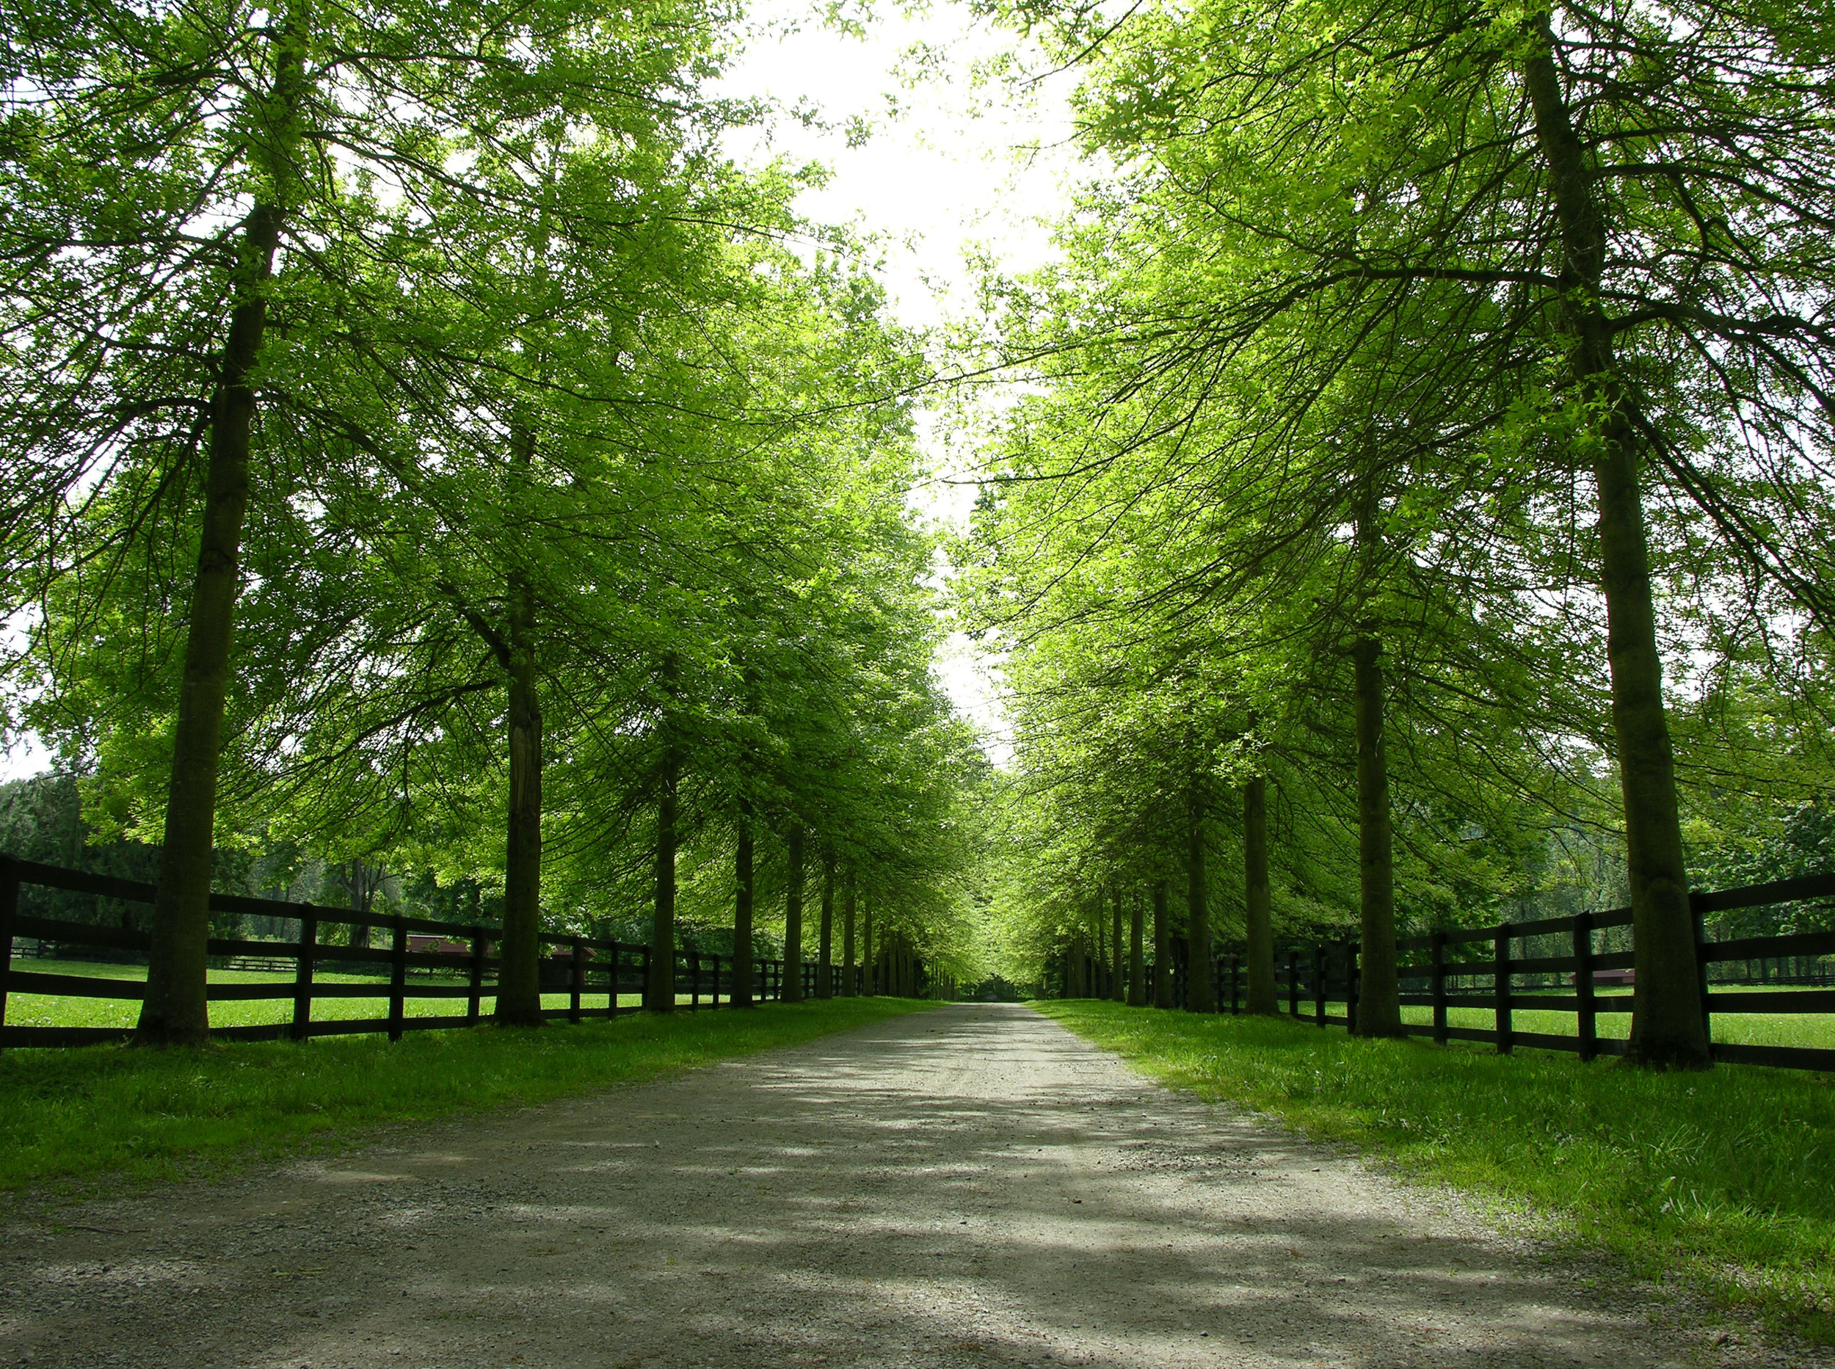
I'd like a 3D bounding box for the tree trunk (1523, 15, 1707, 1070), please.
[{"bbox_3d":[5.463,-1.339,14.792,0.560,8.630,0.560,-3,-9,-1],"label":"tree trunk"}]

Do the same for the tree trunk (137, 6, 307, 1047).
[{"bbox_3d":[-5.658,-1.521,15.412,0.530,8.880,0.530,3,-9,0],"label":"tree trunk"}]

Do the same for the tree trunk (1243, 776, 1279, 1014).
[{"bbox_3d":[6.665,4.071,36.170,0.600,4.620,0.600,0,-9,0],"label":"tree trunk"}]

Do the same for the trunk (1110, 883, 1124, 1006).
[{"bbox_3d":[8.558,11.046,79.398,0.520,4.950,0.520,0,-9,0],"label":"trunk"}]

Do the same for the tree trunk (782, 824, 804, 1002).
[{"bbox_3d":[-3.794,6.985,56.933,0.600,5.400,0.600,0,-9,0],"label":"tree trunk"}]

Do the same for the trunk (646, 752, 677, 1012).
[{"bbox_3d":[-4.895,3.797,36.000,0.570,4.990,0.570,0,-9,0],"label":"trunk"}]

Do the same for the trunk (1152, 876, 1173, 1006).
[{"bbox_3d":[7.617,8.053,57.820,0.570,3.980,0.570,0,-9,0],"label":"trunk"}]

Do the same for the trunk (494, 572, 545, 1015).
[{"bbox_3d":[-5.490,1.425,25.720,0.600,6.490,0.600,0,-9,0],"label":"trunk"}]

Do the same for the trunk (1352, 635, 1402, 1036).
[{"bbox_3d":[6.210,2.000,25.237,0.600,5.440,0.600,0,-9,0],"label":"trunk"}]

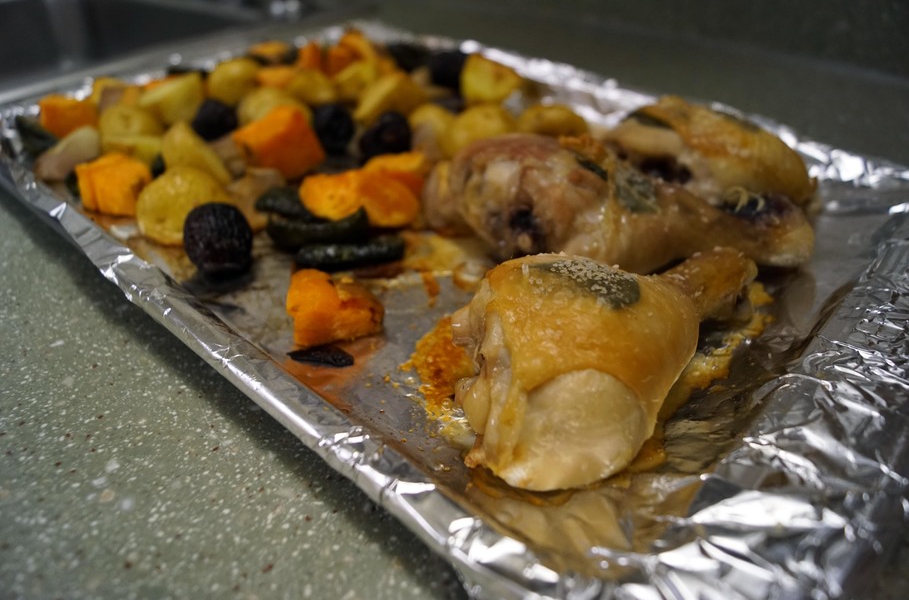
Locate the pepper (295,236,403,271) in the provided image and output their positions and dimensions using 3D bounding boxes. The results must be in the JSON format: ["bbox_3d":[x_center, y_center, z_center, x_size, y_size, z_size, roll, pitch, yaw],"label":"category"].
[{"bbox_3d":[-0.044,-0.020,0.288,0.046,0.015,0.015,-5,37,-7],"label":"pepper"}]

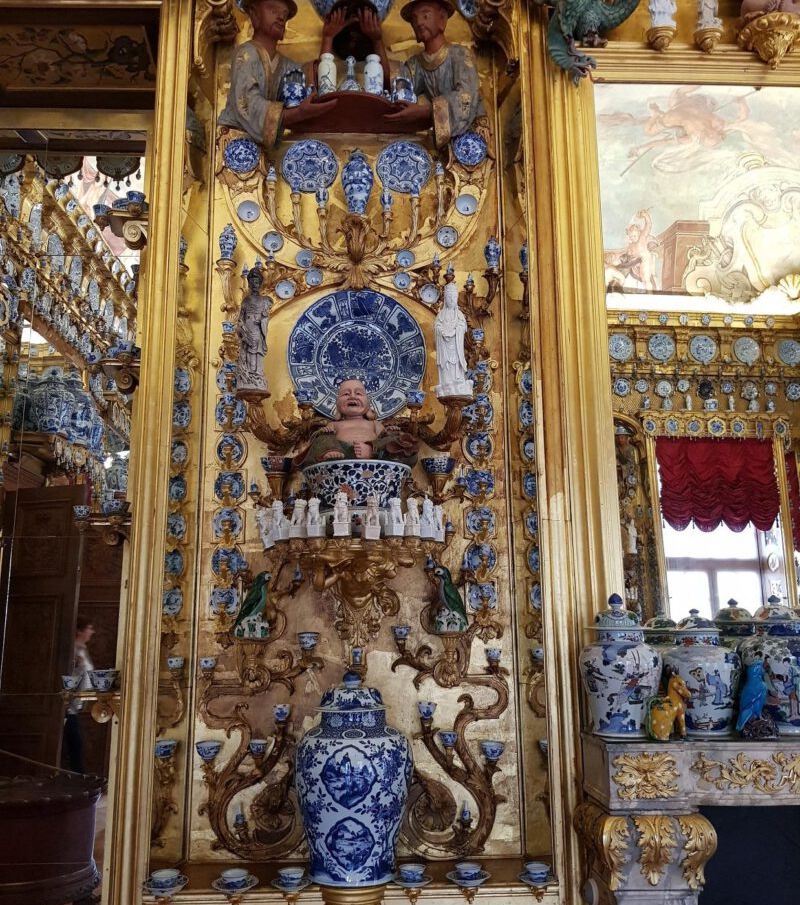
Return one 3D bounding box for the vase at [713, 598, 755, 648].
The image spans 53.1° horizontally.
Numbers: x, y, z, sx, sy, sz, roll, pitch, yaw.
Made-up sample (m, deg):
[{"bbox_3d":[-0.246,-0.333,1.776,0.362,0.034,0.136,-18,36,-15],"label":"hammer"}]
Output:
[{"bbox_3d":[1.143,0.698,2.715,0.236,0.395,0.236,0,-11,-2],"label":"vase"}]

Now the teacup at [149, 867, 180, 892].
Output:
[{"bbox_3d":[-0.651,1.185,2.220,0.081,0.042,0.081,0,-12,-2],"label":"teacup"}]

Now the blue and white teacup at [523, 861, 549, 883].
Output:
[{"bbox_3d":[0.408,1.248,2.373,0.079,0.043,0.079,0,-11,-2],"label":"blue and white teacup"}]

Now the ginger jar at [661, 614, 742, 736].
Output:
[{"bbox_3d":[0.902,0.658,2.427,0.236,0.355,0.236,0,-11,-2],"label":"ginger jar"}]

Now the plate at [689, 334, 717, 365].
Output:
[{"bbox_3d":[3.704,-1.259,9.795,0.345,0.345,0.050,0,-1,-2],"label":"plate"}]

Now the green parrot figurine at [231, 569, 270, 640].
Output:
[{"bbox_3d":[-0.474,0.483,2.539,0.129,0.208,0.088,-3,-12,10],"label":"green parrot figurine"}]

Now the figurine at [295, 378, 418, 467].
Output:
[{"bbox_3d":[-0.149,-0.097,2.737,0.400,0.323,0.250,0,-11,-2],"label":"figurine"}]

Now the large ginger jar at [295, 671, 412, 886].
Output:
[{"bbox_3d":[-0.125,0.859,2.171,0.316,0.530,0.316,0,-11,-2],"label":"large ginger jar"}]

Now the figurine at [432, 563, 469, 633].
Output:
[{"bbox_3d":[0.154,0.436,2.389,0.105,0.203,0.080,4,-12,-22],"label":"figurine"}]

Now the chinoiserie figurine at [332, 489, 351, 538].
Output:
[{"bbox_3d":[-0.185,0.194,2.555,0.052,0.150,0.062,-2,-11,5],"label":"chinoiserie figurine"}]

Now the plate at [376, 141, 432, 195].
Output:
[{"bbox_3d":[0.018,-1.071,3.007,0.203,0.203,0.030,0,-12,-2],"label":"plate"}]

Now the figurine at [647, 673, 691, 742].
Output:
[{"bbox_3d":[0.746,0.706,2.228,0.112,0.176,0.075,-2,-11,5],"label":"figurine"}]

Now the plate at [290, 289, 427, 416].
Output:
[{"bbox_3d":[-0.147,-0.339,2.815,0.480,0.480,0.065,0,-11,-2],"label":"plate"}]

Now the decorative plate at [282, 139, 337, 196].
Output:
[{"bbox_3d":[-0.312,-0.999,2.798,0.193,0.193,0.030,0,-5,-2],"label":"decorative plate"}]

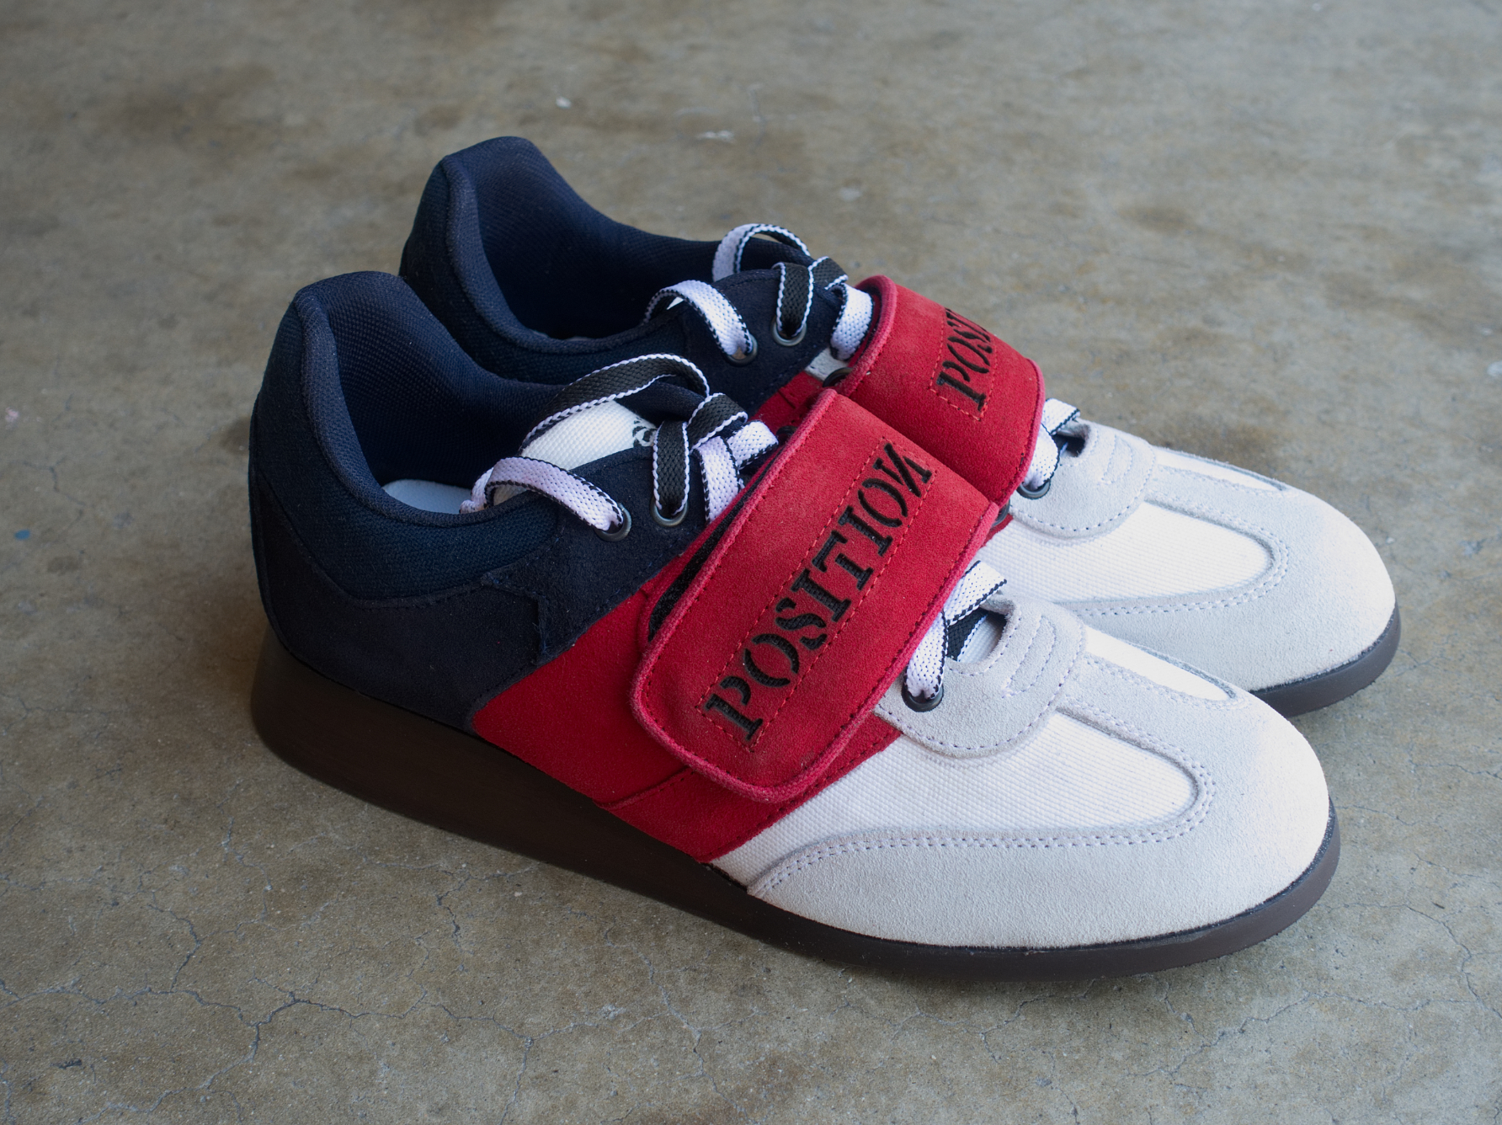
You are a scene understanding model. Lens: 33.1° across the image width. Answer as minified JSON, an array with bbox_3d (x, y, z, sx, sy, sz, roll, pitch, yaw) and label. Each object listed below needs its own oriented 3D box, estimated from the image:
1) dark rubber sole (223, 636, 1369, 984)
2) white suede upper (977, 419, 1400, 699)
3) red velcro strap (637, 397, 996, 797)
[{"bbox_3d":[0.002,0.043,0.634,0.290,0.042,0.107,11,31,18],"label":"dark rubber sole"},{"bbox_3d":[0.119,-0.016,0.702,0.124,0.059,0.100,8,30,13],"label":"white suede upper"},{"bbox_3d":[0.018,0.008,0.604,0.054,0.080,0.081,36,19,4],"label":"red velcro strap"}]

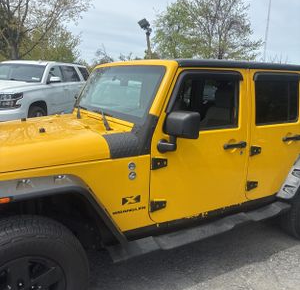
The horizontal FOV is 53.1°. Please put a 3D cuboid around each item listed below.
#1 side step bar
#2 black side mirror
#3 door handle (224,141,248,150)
[{"bbox_3d":[0.522,0.696,2.560,1.795,0.085,0.165,-6,13,-27],"label":"side step bar"},{"bbox_3d":[0.196,-0.090,2.139,0.215,0.295,0.250,-6,13,-27],"label":"black side mirror"},{"bbox_3d":[0.722,0.003,2.551,0.233,0.043,0.050,-6,13,-27],"label":"door handle"}]

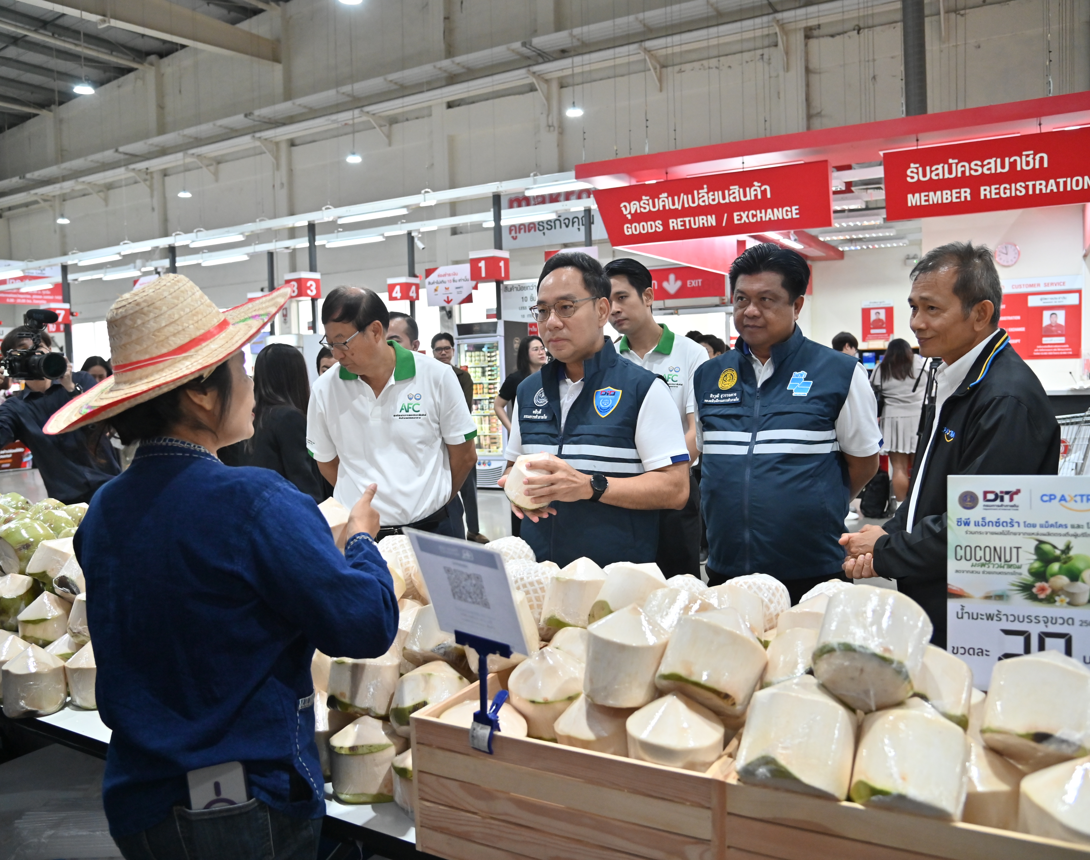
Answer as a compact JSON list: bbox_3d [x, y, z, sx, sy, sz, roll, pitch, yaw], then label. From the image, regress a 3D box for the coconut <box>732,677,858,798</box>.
[{"bbox_3d":[0.287,0.347,0.985,0.124,0.128,0.124,14,-30,-1],"label":"coconut"}]

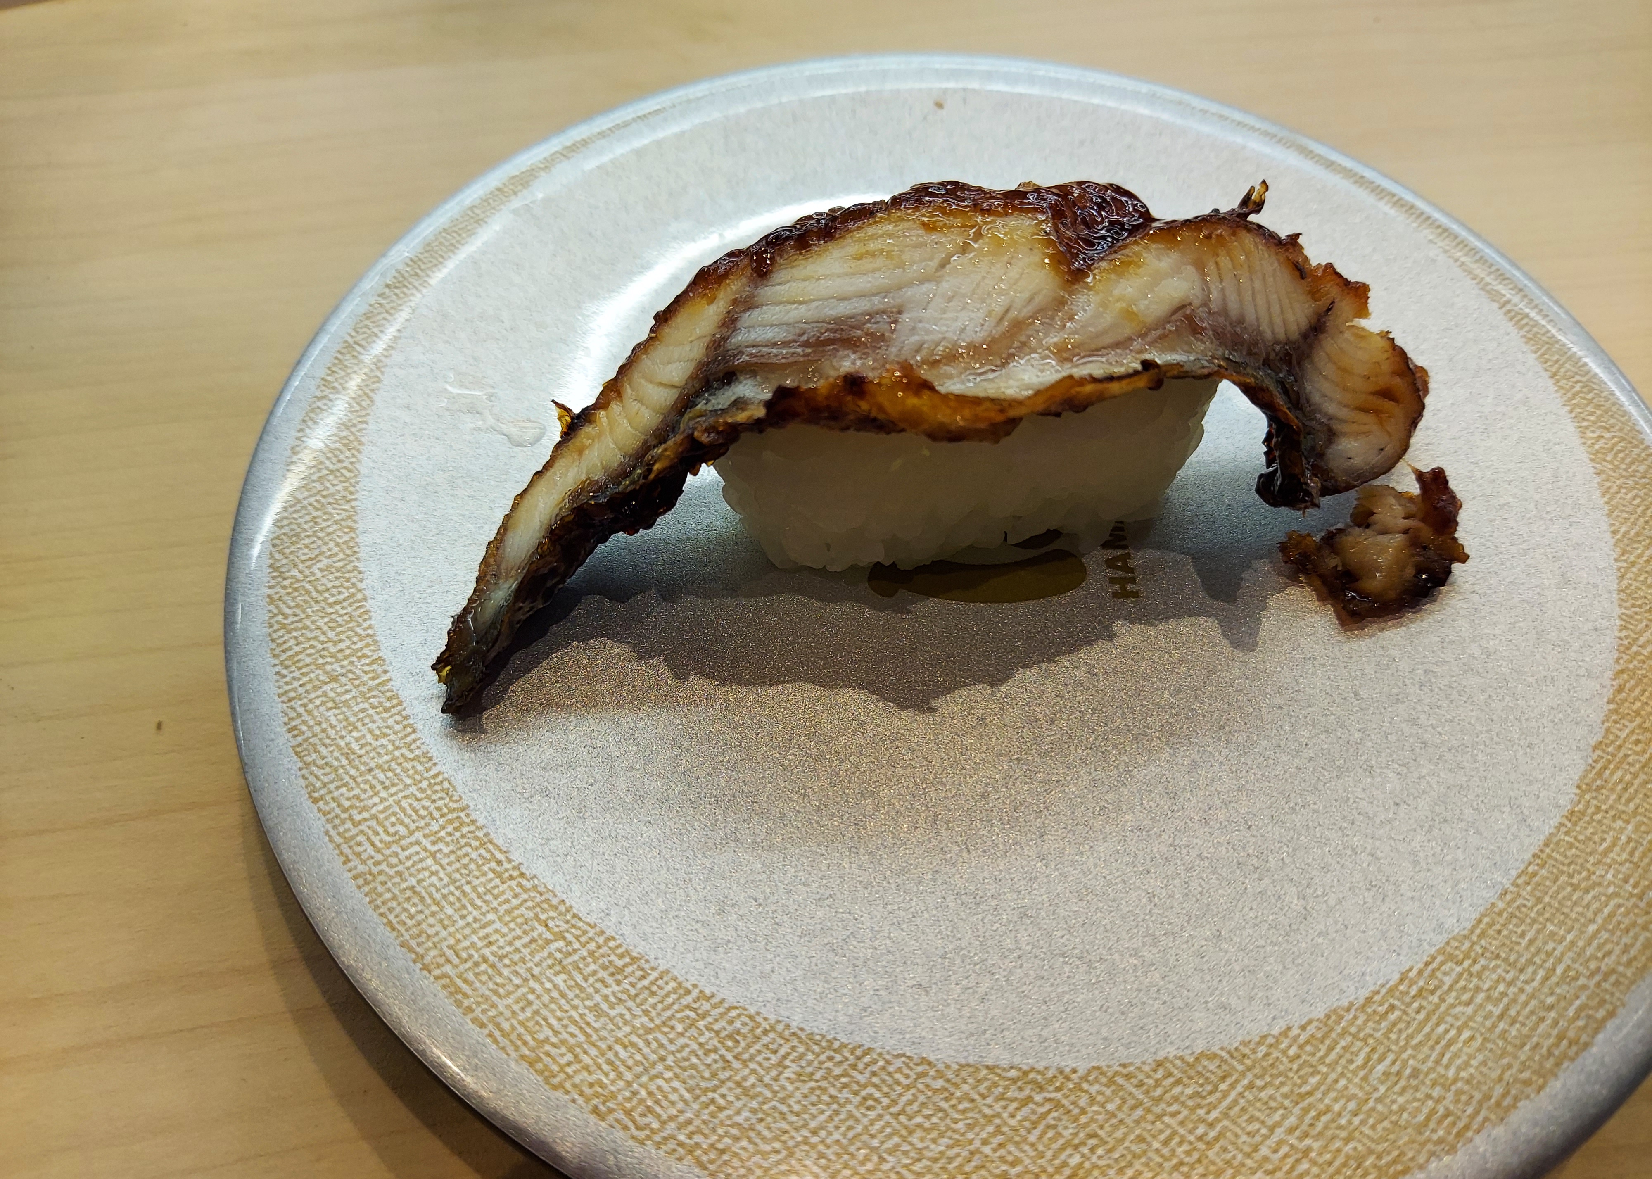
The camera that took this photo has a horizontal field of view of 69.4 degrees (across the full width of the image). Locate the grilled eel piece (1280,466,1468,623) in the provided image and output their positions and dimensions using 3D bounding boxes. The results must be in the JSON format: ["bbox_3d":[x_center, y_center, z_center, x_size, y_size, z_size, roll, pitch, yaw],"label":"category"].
[{"bbox_3d":[0.054,-0.006,0.116,0.018,0.009,0.013,-16,59,-12],"label":"grilled eel piece"}]

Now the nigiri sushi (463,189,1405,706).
[{"bbox_3d":[0.011,-0.019,0.109,0.096,0.033,0.026,-12,58,-10],"label":"nigiri sushi"}]

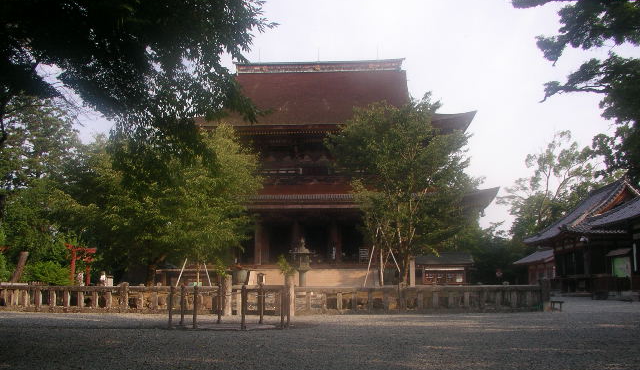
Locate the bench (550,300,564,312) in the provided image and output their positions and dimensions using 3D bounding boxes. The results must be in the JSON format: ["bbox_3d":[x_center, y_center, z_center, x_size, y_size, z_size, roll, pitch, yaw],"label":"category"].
[{"bbox_3d":[11.244,5.757,32.318,0.650,0.546,0.380,0,-8,3],"label":"bench"}]

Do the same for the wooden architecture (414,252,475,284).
[{"bbox_3d":[10.830,7.661,59.511,5.200,3.737,3.600,0,-8,3],"label":"wooden architecture"}]

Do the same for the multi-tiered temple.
[{"bbox_3d":[0.314,-1.524,85.999,36.500,29.511,35.000,0,-8,3],"label":"multi-tiered temple"}]

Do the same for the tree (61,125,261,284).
[{"bbox_3d":[-9.005,1.529,38.144,10.500,9.901,9.500,0,-8,3],"label":"tree"}]

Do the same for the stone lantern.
[{"bbox_3d":[-1.236,5.323,45.700,1.400,3.628,1.400,0,-8,3],"label":"stone lantern"}]

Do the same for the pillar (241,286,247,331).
[{"bbox_3d":[-2.402,3.853,21.476,0.180,1.381,0.180,0,-8,3],"label":"pillar"}]

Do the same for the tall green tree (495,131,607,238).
[{"bbox_3d":[22.522,2.529,66.268,10.500,16.136,9.500,0,-8,3],"label":"tall green tree"}]

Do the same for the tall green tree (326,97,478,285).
[{"bbox_3d":[4.613,0.720,38.255,8.500,11.533,8.000,0,-8,3],"label":"tall green tree"}]

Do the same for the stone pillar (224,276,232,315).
[{"bbox_3d":[-3.869,4.698,28.930,0.340,1.726,0.340,0,-8,3],"label":"stone pillar"}]

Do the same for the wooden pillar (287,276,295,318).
[{"bbox_3d":[-1.235,4.689,28.629,0.330,1.662,0.330,0,-8,3],"label":"wooden pillar"}]

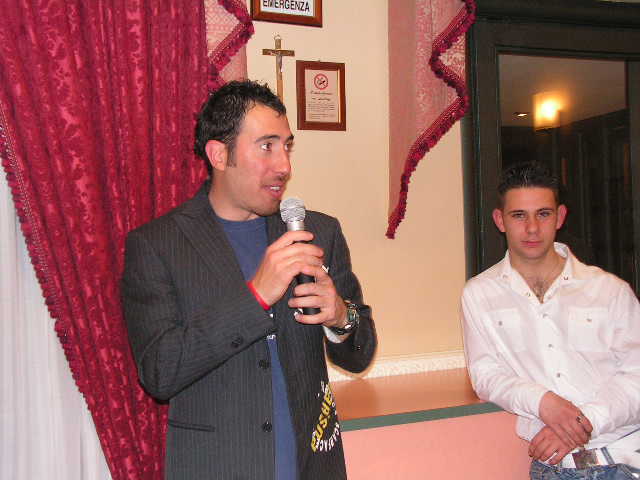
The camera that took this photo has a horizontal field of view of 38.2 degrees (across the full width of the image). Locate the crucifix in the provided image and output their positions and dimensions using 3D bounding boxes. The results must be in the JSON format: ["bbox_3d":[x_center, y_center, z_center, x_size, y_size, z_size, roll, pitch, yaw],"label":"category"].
[{"bbox_3d":[-0.112,-0.460,2.561,0.097,0.212,0.020,-2,0,-26],"label":"crucifix"}]

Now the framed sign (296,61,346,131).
[{"bbox_3d":[0.004,-0.407,2.620,0.142,0.192,0.018,-2,0,-26],"label":"framed sign"}]

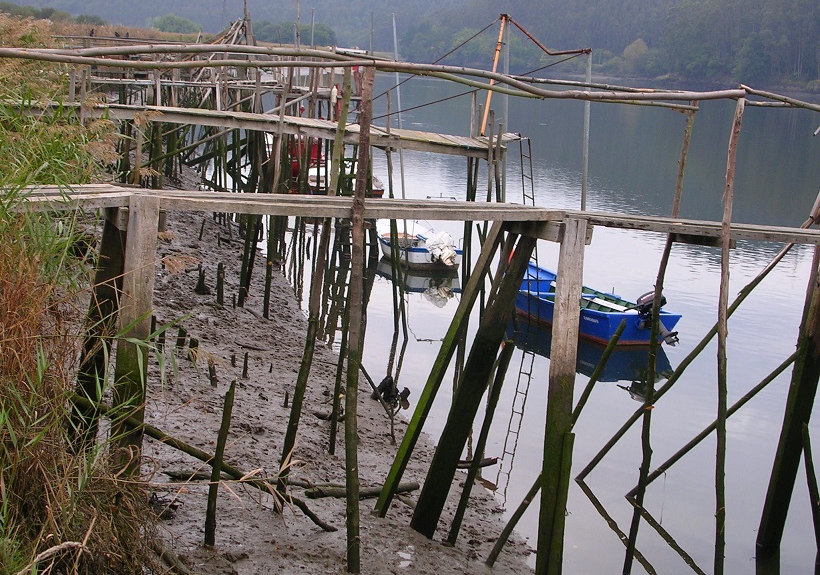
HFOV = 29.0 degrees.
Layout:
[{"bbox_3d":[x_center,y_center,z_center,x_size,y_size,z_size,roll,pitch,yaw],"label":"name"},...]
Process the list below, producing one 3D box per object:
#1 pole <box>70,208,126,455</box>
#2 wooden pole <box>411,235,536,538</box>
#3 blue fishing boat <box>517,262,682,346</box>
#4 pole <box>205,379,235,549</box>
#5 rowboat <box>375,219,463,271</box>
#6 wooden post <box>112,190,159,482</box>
[{"bbox_3d":[-2.419,0.353,12.365,0.200,2.078,0.200,2,24,-22],"label":"pole"},{"bbox_3d":[0.506,0.803,12.703,0.210,2.744,0.200,9,21,-23],"label":"wooden pole"},{"bbox_3d":[2.612,0.220,25.131,1.370,0.900,4.200,-1,9,-25],"label":"blue fishing boat"},{"bbox_3d":[-1.321,1.232,11.073,0.075,1.189,0.075,8,8,-1],"label":"pole"},{"bbox_3d":[-0.038,-0.760,30.972,1.220,0.860,2.750,-1,9,-25],"label":"rowboat"},{"bbox_3d":[-2.010,0.366,11.656,0.215,2.111,0.170,2,9,-22],"label":"wooden post"}]

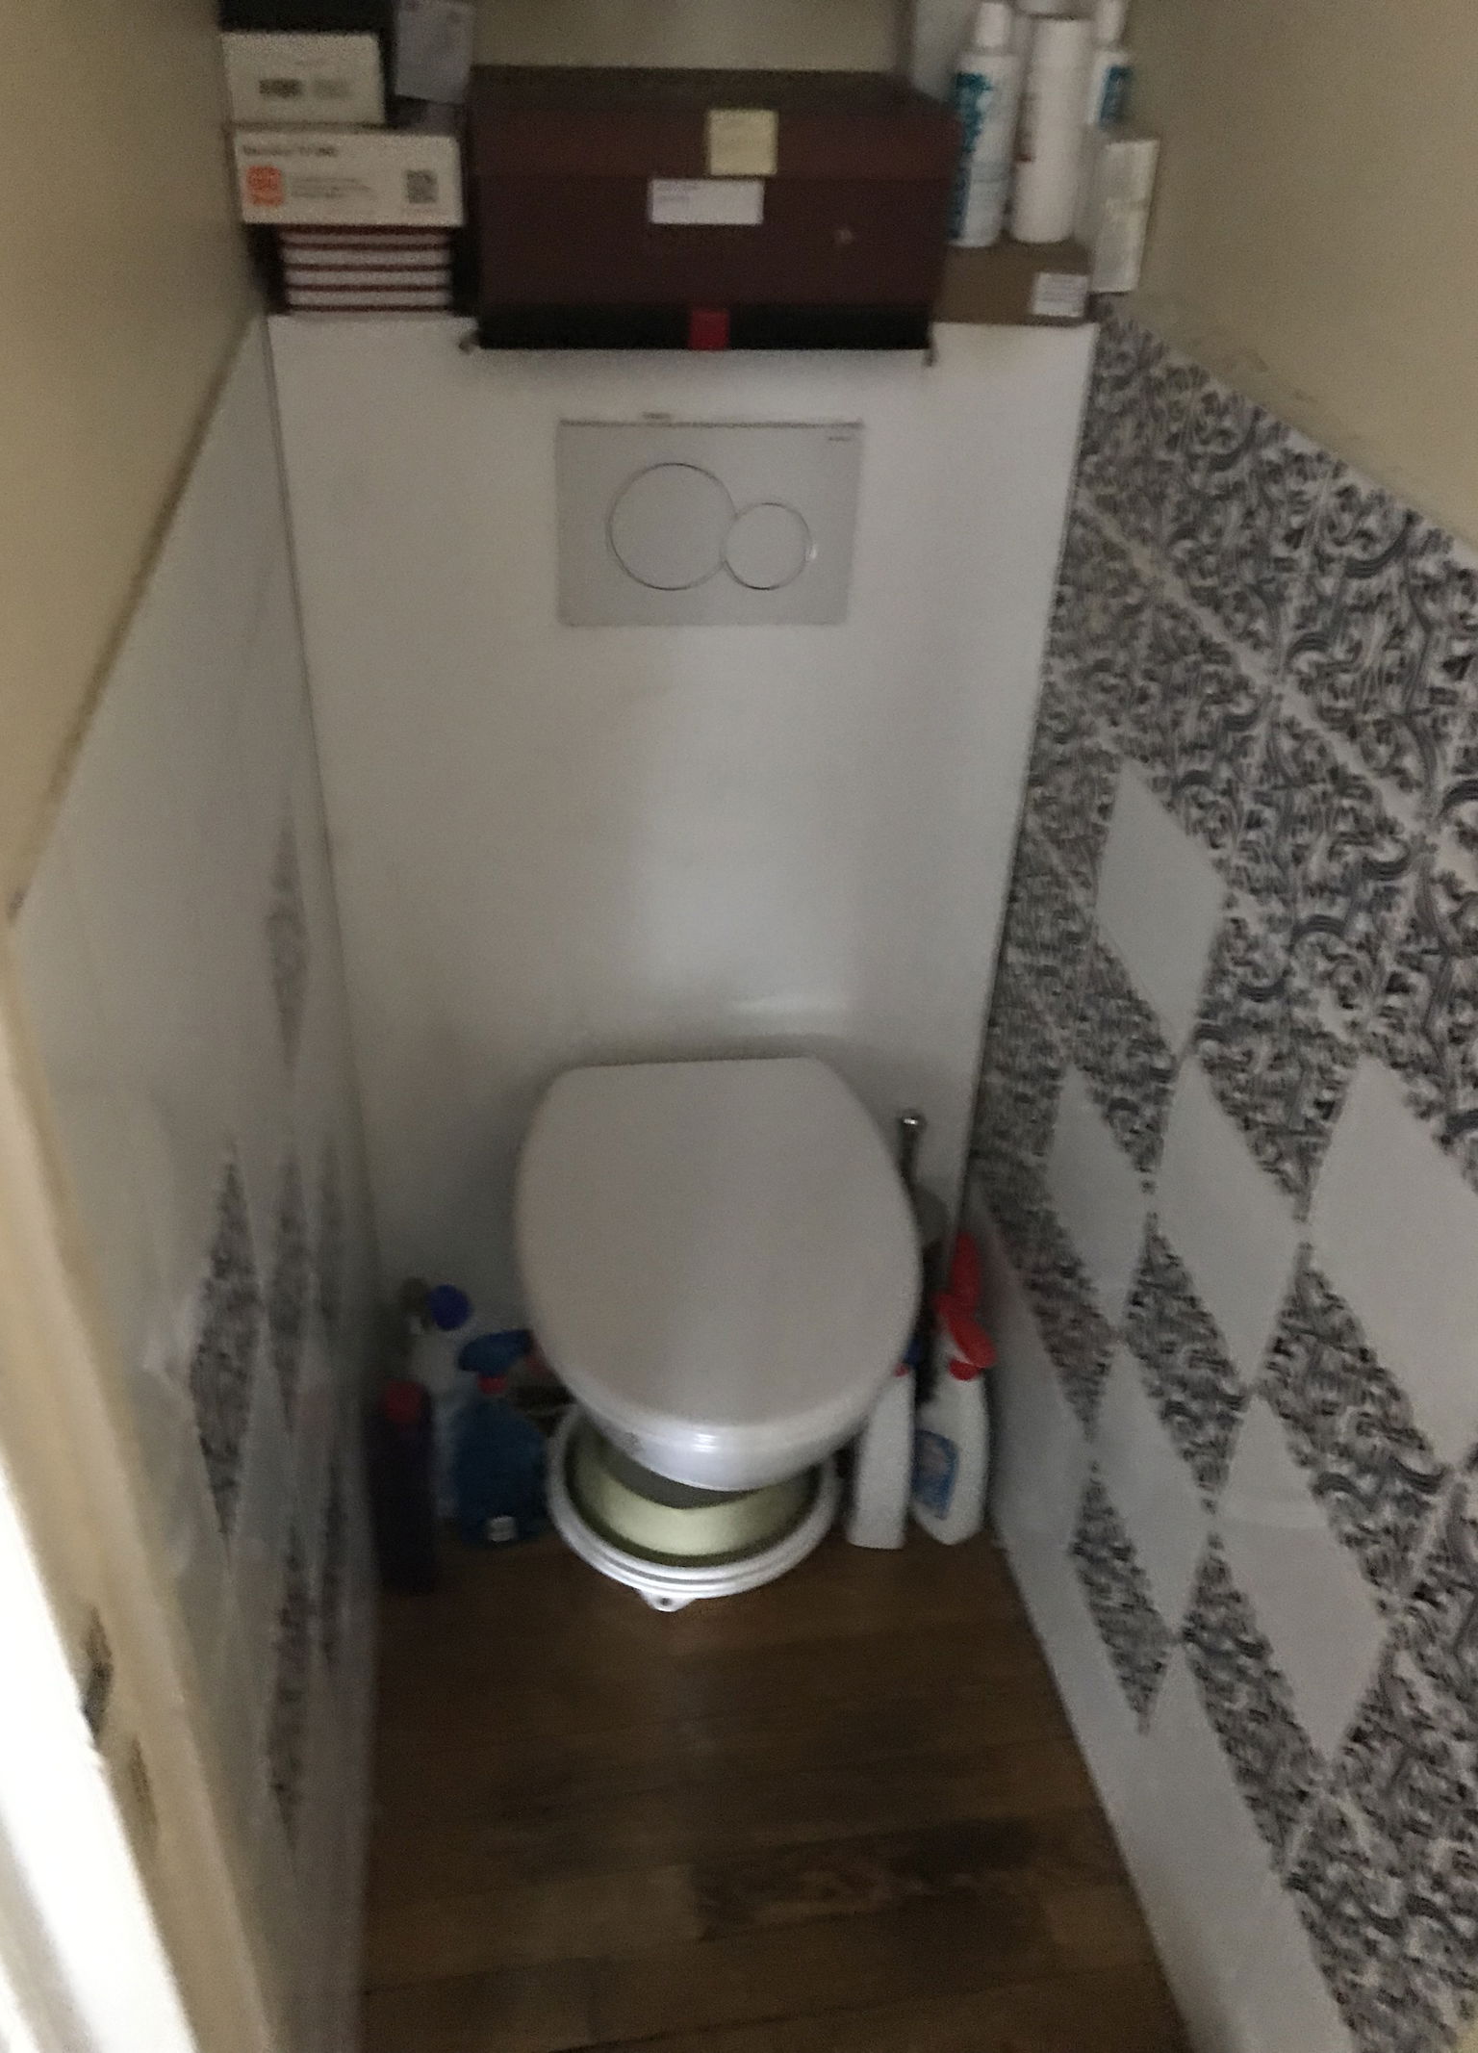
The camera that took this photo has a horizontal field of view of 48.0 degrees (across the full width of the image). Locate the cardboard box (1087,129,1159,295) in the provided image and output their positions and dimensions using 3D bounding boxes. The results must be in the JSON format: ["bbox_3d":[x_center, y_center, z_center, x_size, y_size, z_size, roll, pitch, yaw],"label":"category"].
[{"bbox_3d":[0.320,-0.696,1.419,0.046,0.117,0.042,-3,35,-8],"label":"cardboard box"}]

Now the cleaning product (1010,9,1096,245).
[{"bbox_3d":[0.245,-0.699,1.295,0.052,0.155,0.052,-3,34,-9],"label":"cleaning product"}]

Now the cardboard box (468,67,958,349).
[{"bbox_3d":[-0.033,-0.627,1.263,0.337,0.157,0.240,-3,36,-9],"label":"cardboard box"}]

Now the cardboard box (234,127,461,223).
[{"bbox_3d":[-0.288,-0.649,1.254,0.157,0.060,0.160,-3,34,-9],"label":"cardboard box"}]

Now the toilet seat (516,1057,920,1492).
[{"bbox_3d":[-0.021,0.197,1.483,0.350,0.070,0.465,-3,35,-8],"label":"toilet seat"}]

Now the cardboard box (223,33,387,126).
[{"bbox_3d":[-0.318,-0.710,1.233,0.108,0.056,0.130,-3,35,-8],"label":"cardboard box"}]

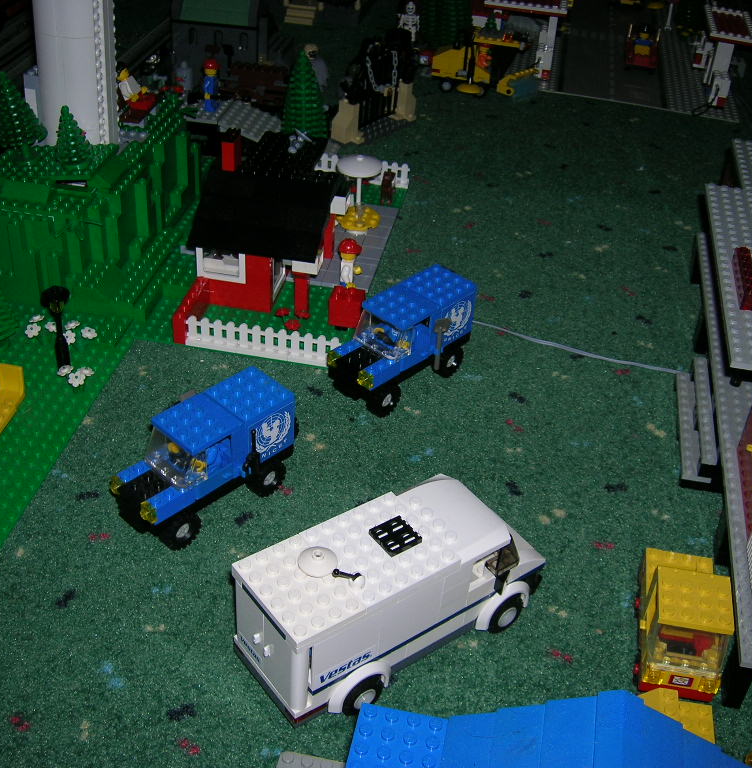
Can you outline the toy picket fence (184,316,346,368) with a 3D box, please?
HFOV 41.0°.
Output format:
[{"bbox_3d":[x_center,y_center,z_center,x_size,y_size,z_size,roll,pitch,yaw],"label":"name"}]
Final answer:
[{"bbox_3d":[-0.068,-0.026,0.606,0.097,0.020,0.008,9,37,7],"label":"toy picket fence"}]

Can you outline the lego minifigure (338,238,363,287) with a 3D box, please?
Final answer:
[{"bbox_3d":[-0.018,-0.074,0.646,0.015,0.042,0.024,9,37,7],"label":"lego minifigure"}]

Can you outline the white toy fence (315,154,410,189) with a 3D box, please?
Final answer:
[{"bbox_3d":[-0.016,-0.170,0.794,0.086,0.018,0.008,9,37,7],"label":"white toy fence"}]

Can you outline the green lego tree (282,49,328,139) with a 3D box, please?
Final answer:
[{"bbox_3d":[-0.059,-0.236,0.831,0.038,0.084,0.038,3,37,-2],"label":"green lego tree"}]

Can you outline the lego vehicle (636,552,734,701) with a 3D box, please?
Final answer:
[{"bbox_3d":[0.134,0.098,0.439,0.034,0.042,0.073,9,37,7],"label":"lego vehicle"}]

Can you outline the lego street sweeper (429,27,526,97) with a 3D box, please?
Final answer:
[{"bbox_3d":[0.106,-0.316,0.989,0.098,0.059,0.038,10,37,8],"label":"lego street sweeper"}]

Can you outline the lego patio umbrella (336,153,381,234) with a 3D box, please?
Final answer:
[{"bbox_3d":[-0.012,-0.137,0.720,0.033,0.059,0.033,4,37,0],"label":"lego patio umbrella"}]

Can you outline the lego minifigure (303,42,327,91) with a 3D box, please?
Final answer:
[{"bbox_3d":[-0.058,-0.308,0.976,0.025,0.043,0.016,-13,40,-22],"label":"lego minifigure"}]

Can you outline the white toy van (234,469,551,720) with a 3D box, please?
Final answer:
[{"bbox_3d":[0.009,0.087,0.440,0.139,0.067,0.056,-21,44,-30],"label":"white toy van"}]

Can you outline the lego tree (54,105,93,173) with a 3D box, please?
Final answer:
[{"bbox_3d":[-0.195,-0.158,0.645,0.024,0.042,0.024,3,35,12],"label":"lego tree"}]

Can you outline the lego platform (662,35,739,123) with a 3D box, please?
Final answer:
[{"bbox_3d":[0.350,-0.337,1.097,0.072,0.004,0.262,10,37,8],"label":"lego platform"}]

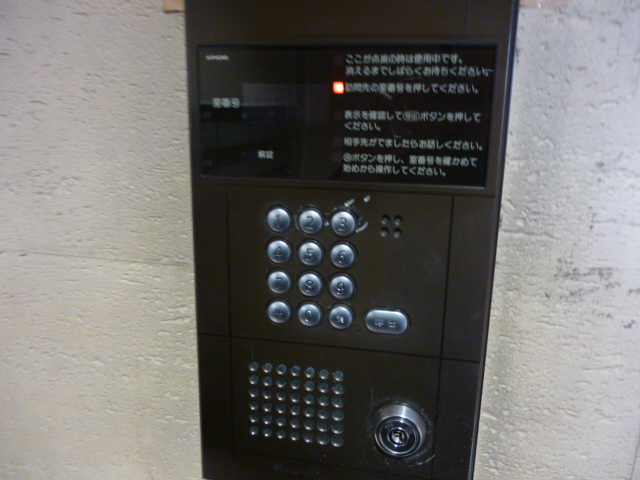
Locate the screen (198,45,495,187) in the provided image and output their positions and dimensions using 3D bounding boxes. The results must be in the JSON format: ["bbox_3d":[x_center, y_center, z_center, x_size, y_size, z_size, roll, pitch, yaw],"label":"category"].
[{"bbox_3d":[0.012,-0.078,0.327,0.183,0.083,0.012,3,13,10],"label":"screen"}]

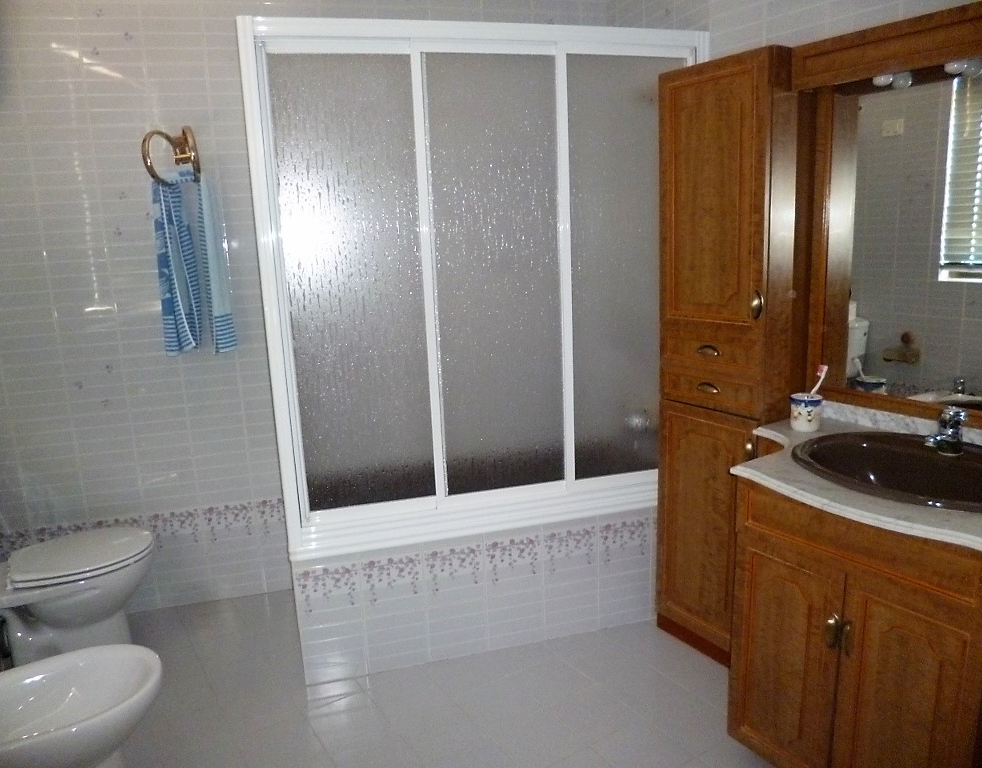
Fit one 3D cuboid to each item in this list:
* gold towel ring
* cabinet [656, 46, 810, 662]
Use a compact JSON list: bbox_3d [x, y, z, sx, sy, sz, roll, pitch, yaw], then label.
[{"bbox_3d":[-1.113,-0.793,2.465,0.168,0.180,0.100,-5,12,-13],"label":"gold towel ring"},{"bbox_3d":[0.754,-0.025,2.239,0.234,1.833,0.381,-10,14,-33],"label":"cabinet"}]

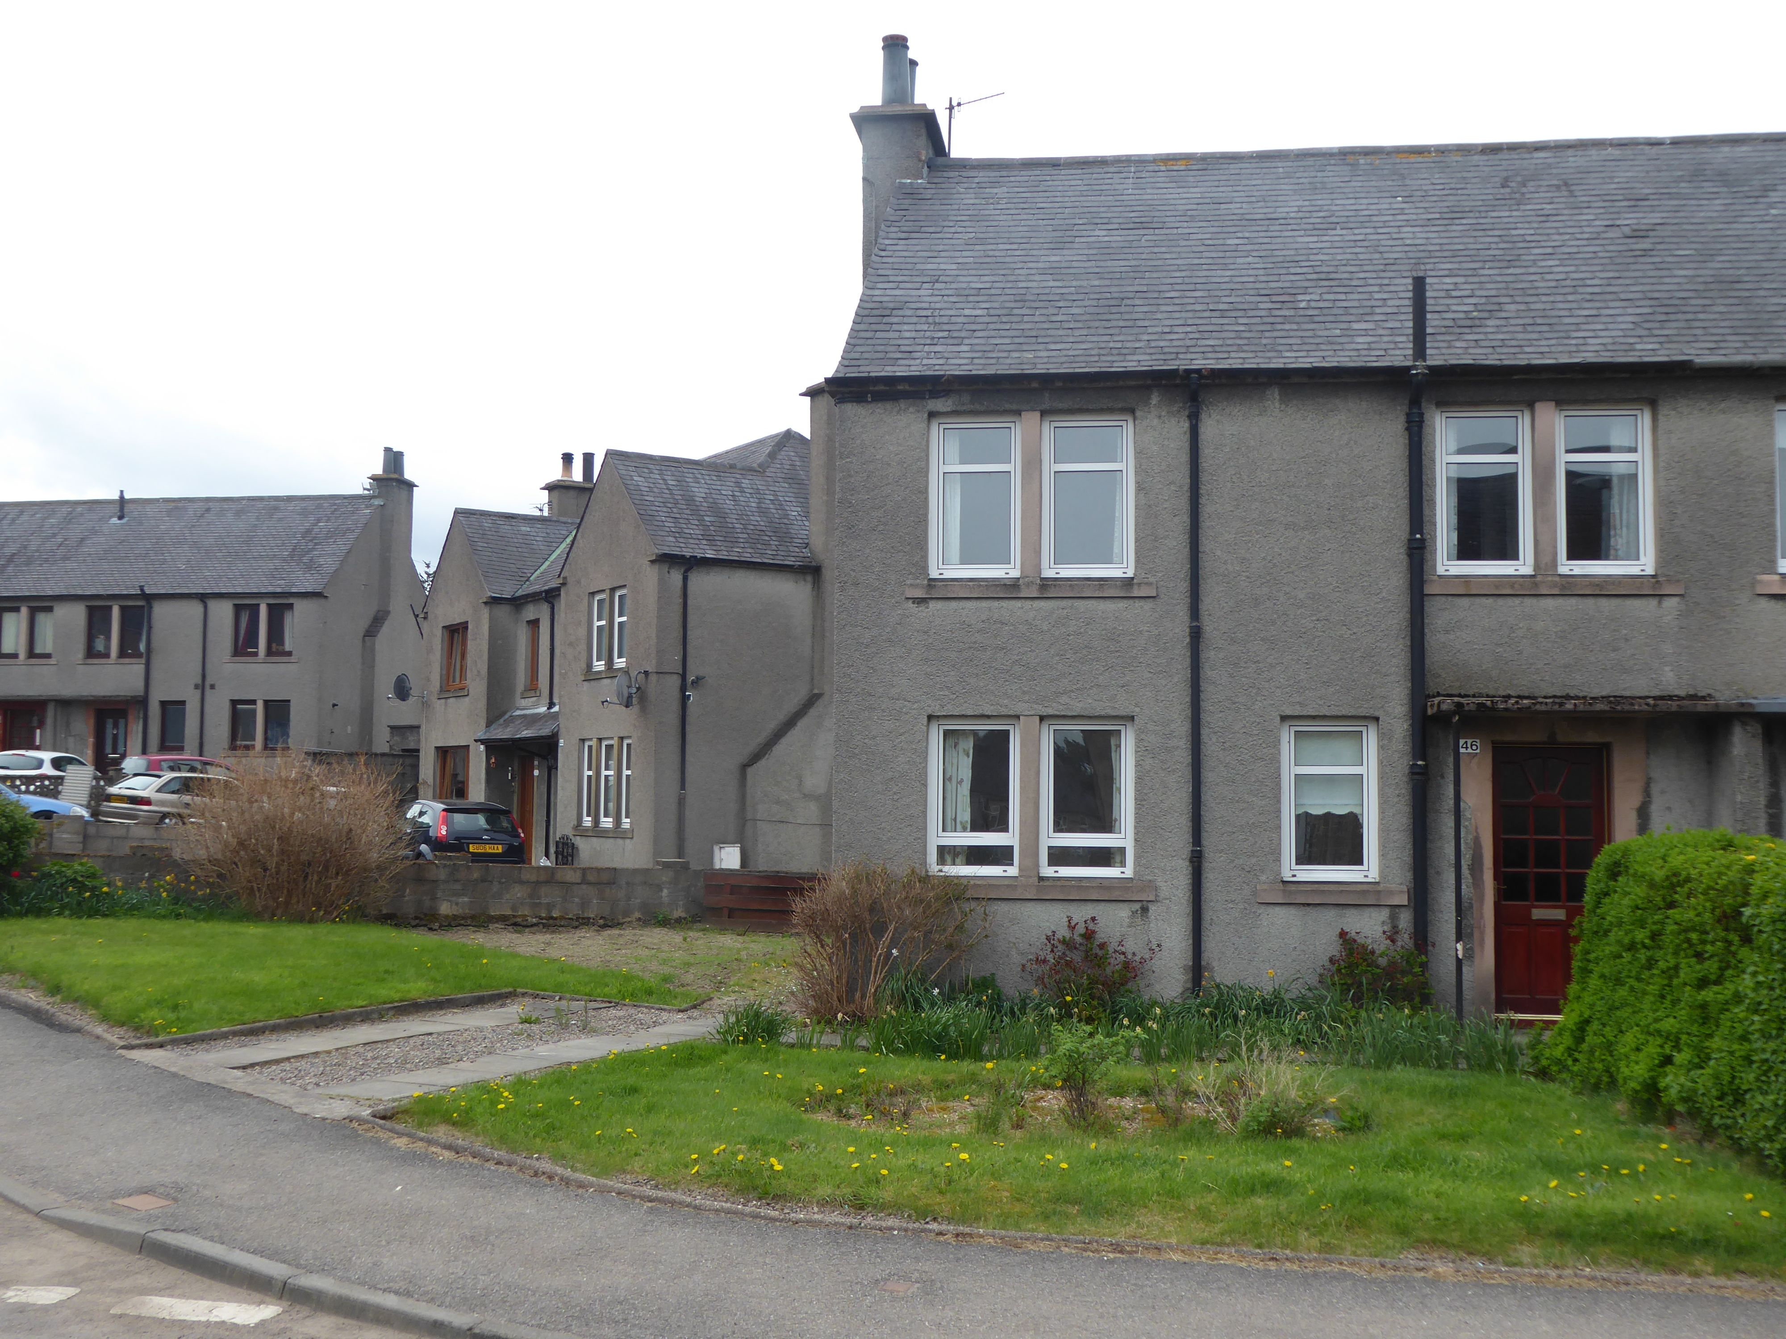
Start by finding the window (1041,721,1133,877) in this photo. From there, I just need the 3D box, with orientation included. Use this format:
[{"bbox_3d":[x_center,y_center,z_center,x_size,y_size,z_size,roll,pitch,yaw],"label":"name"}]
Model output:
[{"bbox_3d":[1.566,1.038,15.014,0.752,1.277,0.100,0,-4,8],"label":"window"}]

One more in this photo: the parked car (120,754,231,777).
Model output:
[{"bbox_3d":[-15.988,2.732,43.237,1.700,1.460,4.000,-2,-5,34],"label":"parked car"}]

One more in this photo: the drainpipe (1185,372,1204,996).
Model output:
[{"bbox_3d":[2.408,0.103,14.789,0.110,5.020,0.130,0,-4,8],"label":"drainpipe"}]

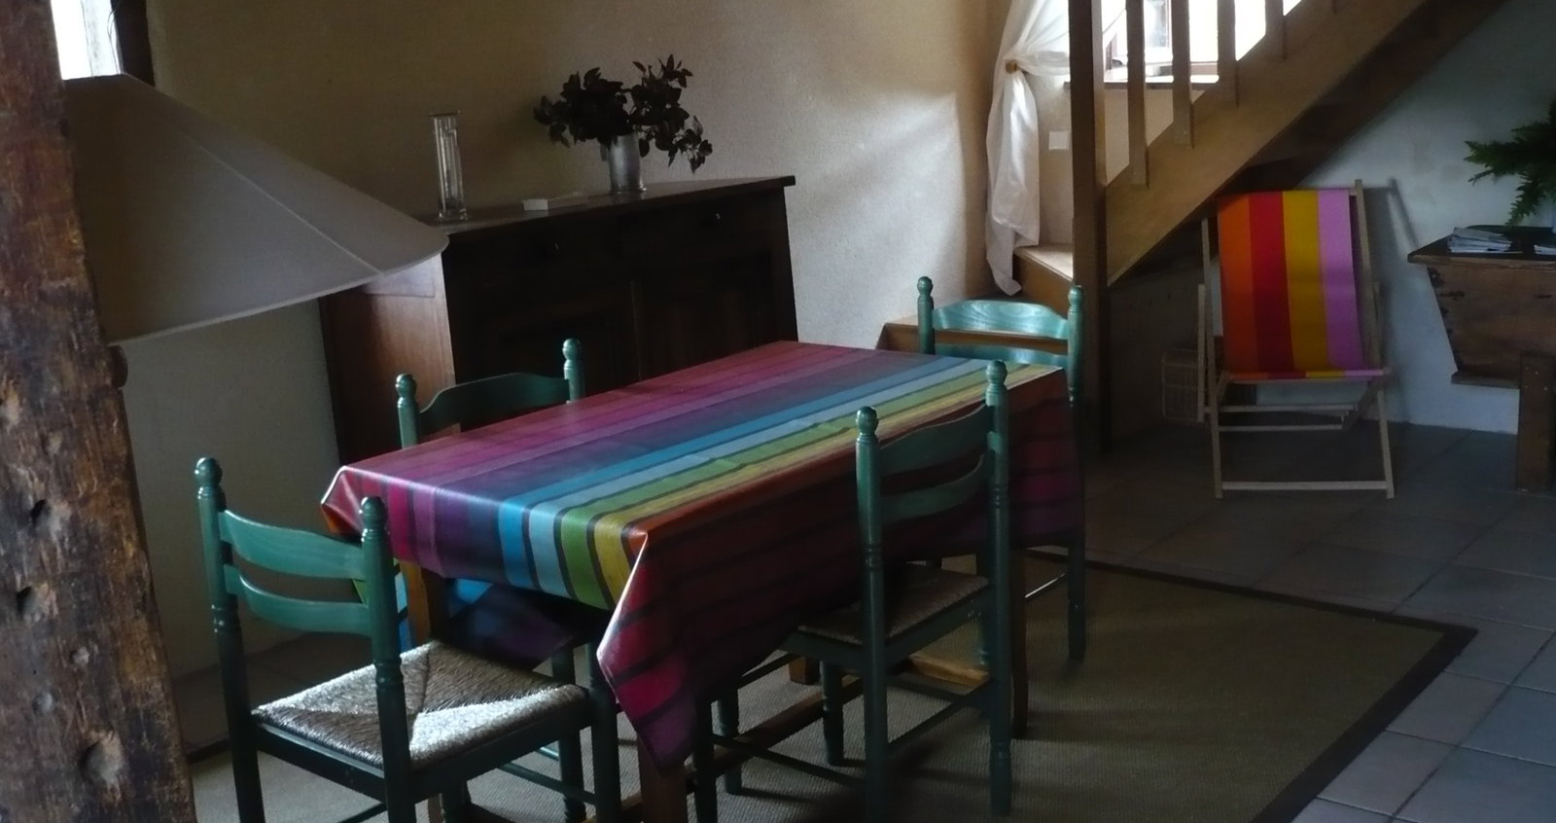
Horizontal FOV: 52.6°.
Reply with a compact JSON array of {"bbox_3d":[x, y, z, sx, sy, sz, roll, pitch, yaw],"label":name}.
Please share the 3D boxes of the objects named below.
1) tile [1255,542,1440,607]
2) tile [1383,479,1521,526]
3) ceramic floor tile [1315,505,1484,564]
[{"bbox_3d":[1.502,0.424,4.097,0.356,0.012,0.356,7,17,40],"label":"tile"},{"bbox_3d":[1.959,0.273,4.622,0.356,0.012,0.356,7,17,40],"label":"tile"},{"bbox_3d":[1.730,0.348,4.360,0.356,0.012,0.356,7,17,40],"label":"ceramic floor tile"}]

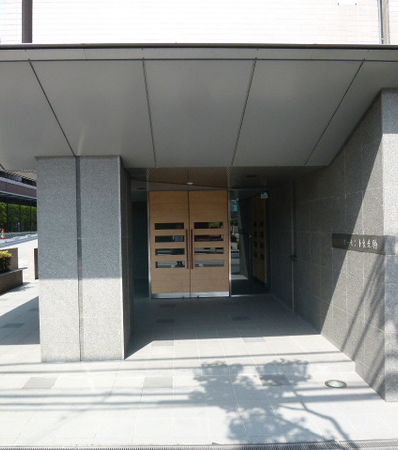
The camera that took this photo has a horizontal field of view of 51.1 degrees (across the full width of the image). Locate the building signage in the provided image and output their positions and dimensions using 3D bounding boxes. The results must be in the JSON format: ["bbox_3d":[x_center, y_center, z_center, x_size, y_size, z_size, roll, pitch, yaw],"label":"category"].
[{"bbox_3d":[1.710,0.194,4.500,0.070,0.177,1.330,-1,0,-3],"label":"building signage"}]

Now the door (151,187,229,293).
[{"bbox_3d":[-0.190,0.410,8.760,1.680,2.260,0.120,-1,0,-3],"label":"door"}]

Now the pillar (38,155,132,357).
[{"bbox_3d":[-1.420,0.400,5.420,0.985,2.420,1.030,-1,0,-3],"label":"pillar"}]

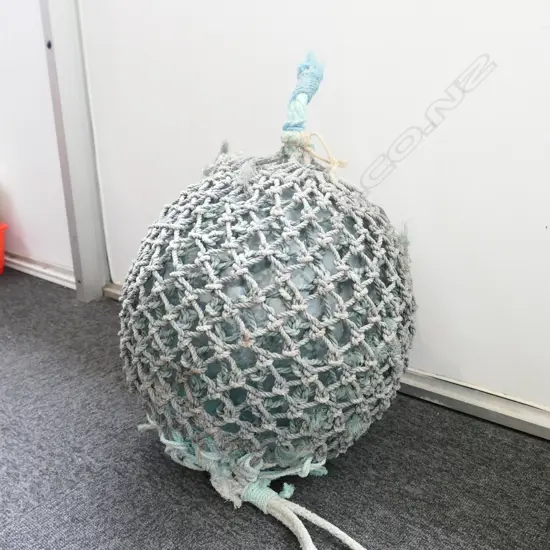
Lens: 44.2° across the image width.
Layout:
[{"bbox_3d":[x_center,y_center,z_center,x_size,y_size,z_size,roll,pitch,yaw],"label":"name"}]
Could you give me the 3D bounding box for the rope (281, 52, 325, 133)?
[{"bbox_3d":[0.040,-0.255,0.950,0.037,0.118,0.036,14,16,-1],"label":"rope"}]

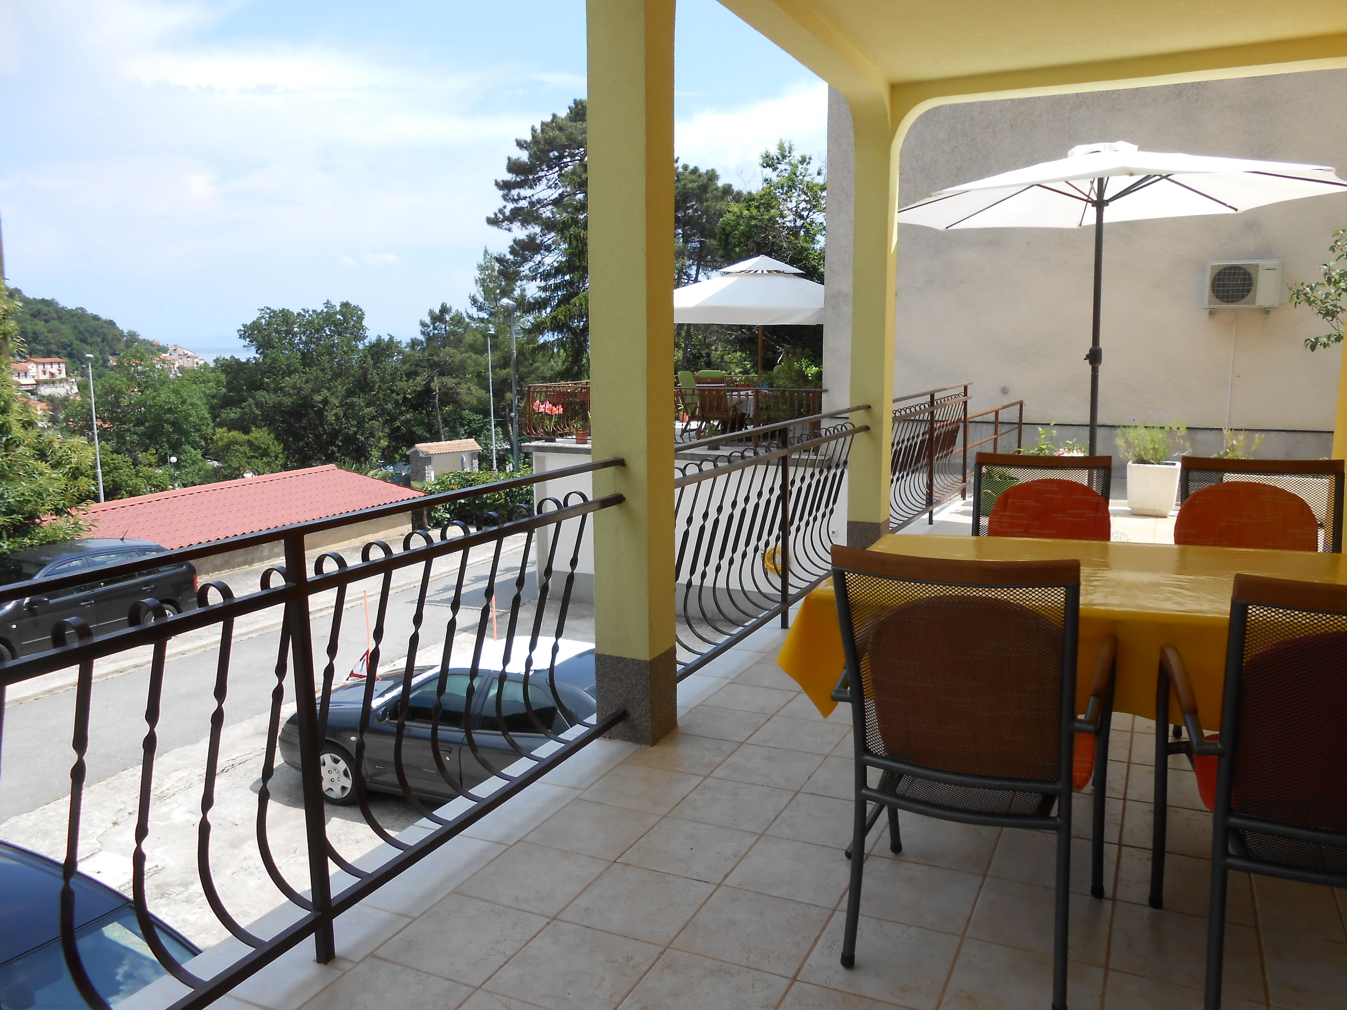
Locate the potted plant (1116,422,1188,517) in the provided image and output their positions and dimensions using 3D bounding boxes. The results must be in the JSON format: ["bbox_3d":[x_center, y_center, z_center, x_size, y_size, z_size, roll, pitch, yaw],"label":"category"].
[{"bbox_3d":[3.936,-0.308,8.270,0.520,0.750,0.480,4,10,25],"label":"potted plant"}]

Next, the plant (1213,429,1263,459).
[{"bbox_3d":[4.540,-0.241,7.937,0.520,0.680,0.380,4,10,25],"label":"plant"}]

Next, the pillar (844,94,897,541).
[{"bbox_3d":[1.262,-1.027,6.362,0.235,2.850,0.210,4,10,25],"label":"pillar"}]

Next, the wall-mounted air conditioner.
[{"bbox_3d":[7.129,-2.750,12.675,0.790,0.565,0.290,4,10,25],"label":"wall-mounted air conditioner"}]

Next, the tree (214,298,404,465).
[{"bbox_3d":[-18.289,-5.493,50.746,8.300,9.200,8.000,0,9,0],"label":"tree"}]

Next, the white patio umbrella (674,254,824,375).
[{"bbox_3d":[1.433,-2.619,16.697,3.900,3.050,3.900,4,10,25],"label":"white patio umbrella"}]

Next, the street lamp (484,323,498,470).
[{"bbox_3d":[-8.041,-4.611,44.815,0.280,6.500,0.650,-3,9,-17],"label":"street lamp"}]

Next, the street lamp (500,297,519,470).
[{"bbox_3d":[-5.361,-3.893,33.798,0.650,6.200,0.250,-2,9,-12],"label":"street lamp"}]

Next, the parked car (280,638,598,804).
[{"bbox_3d":[-1.768,2.059,9.849,4.150,1.410,1.720,2,9,19],"label":"parked car"}]

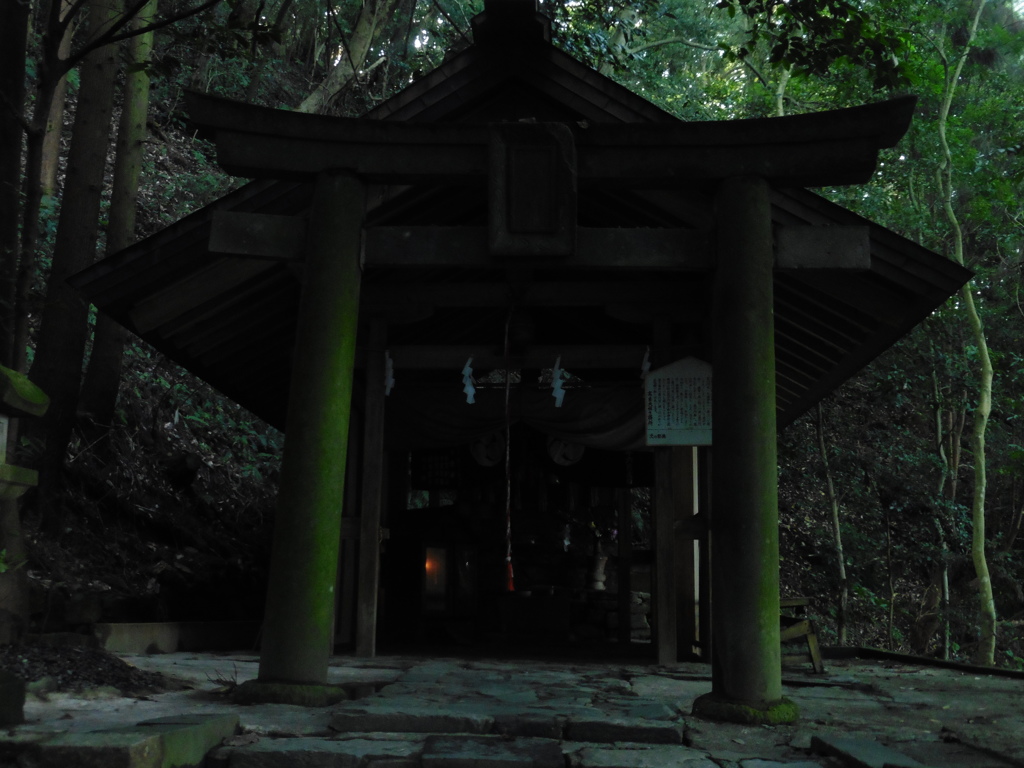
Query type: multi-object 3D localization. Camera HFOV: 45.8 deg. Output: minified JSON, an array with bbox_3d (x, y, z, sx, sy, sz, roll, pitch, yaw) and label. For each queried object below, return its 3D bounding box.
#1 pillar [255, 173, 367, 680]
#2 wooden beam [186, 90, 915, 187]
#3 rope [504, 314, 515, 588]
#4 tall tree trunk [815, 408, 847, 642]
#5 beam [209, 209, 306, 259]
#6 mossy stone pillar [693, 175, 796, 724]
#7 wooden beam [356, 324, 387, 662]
[{"bbox_3d":[-1.010,0.180,6.311,0.335,2.696,0.335,3,-10,4],"label":"pillar"},{"bbox_3d":[0.170,-1.279,6.518,3.855,0.448,0.300,1,-11,3],"label":"wooden beam"},{"bbox_3d":[-0.014,0.420,8.162,0.060,1.939,0.055,0,-11,3],"label":"rope"},{"bbox_3d":[2.873,1.237,10.895,0.140,2.177,0.120,-3,-11,3],"label":"tall tree trunk"},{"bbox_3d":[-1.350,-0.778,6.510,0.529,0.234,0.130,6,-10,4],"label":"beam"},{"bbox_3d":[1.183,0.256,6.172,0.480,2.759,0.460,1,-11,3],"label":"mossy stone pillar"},{"bbox_3d":[-0.950,0.699,8.316,0.115,2.293,0.115,0,-11,3],"label":"wooden beam"}]

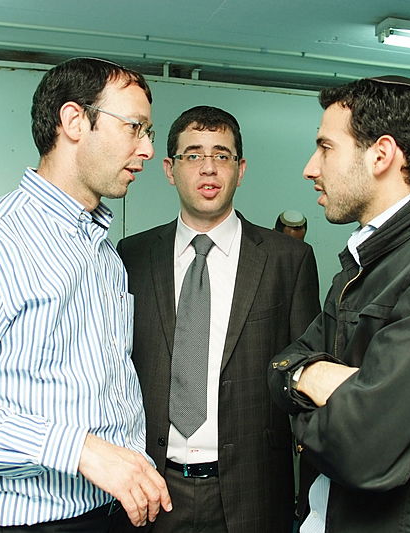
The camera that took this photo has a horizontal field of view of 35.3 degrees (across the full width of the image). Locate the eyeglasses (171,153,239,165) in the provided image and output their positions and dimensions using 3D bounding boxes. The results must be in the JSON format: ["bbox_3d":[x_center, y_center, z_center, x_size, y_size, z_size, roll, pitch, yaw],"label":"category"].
[{"bbox_3d":[-0.002,-0.231,1.470,0.143,0.038,0.142,1,3,-4],"label":"eyeglasses"}]

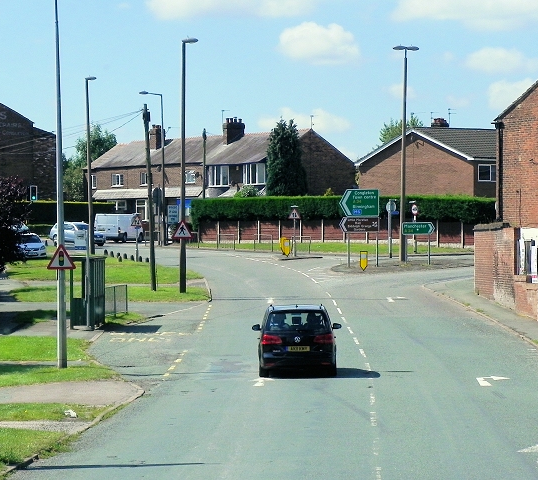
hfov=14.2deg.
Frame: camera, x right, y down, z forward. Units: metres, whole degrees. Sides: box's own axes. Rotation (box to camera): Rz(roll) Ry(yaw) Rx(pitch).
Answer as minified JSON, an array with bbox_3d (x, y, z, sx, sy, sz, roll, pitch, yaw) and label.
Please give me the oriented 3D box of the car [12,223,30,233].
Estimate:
[{"bbox_3d":[-17.400,-0.420,149.000,1.760,1.500,4.300,0,2,-11],"label":"car"}]

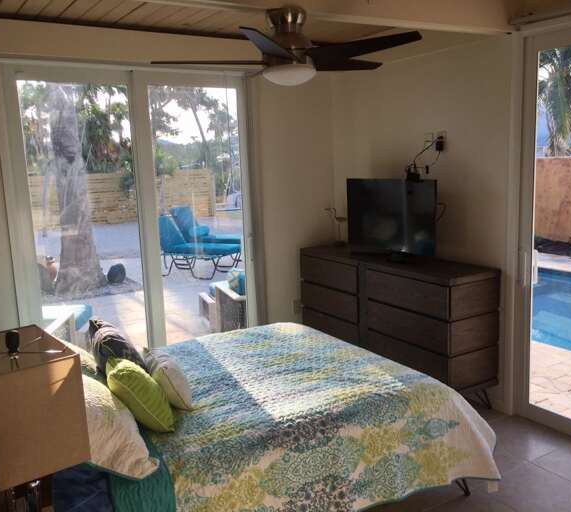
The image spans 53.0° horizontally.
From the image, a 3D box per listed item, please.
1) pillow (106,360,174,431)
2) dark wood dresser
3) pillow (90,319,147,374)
[{"bbox_3d":[-0.571,0.529,2.270,0.160,0.380,0.360,-43,18,-9],"label":"pillow"},{"bbox_3d":[0.781,0.453,4.500,0.445,0.880,1.836,-7,10,-30],"label":"dark wood dresser"},{"bbox_3d":[-0.746,0.472,2.685,0.170,0.400,0.420,-44,21,-12],"label":"pillow"}]

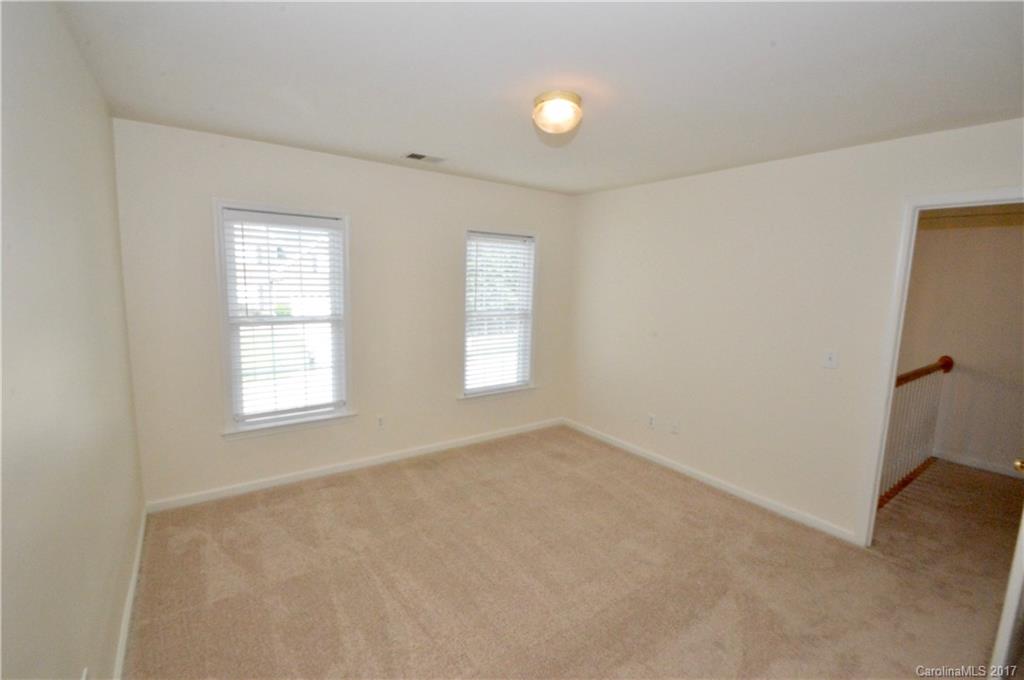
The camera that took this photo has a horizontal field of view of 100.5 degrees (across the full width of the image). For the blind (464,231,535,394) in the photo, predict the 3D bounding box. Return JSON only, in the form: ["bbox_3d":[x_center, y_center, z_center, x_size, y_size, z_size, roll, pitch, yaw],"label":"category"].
[{"bbox_3d":[-0.119,-0.254,4.133,0.760,1.500,0.055,-4,9,-36],"label":"blind"}]

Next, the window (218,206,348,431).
[{"bbox_3d":[-1.624,-0.141,3.126,0.795,1.515,0.100,-4,9,-36],"label":"window"}]

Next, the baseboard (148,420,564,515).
[{"bbox_3d":[-0.888,1.005,3.804,3.620,0.080,0.018,-4,9,-36],"label":"baseboard"}]

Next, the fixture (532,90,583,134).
[{"bbox_3d":[0.225,-1.109,2.090,0.230,0.115,0.230,2,7,0],"label":"fixture"}]

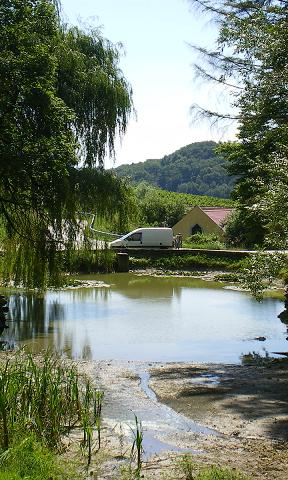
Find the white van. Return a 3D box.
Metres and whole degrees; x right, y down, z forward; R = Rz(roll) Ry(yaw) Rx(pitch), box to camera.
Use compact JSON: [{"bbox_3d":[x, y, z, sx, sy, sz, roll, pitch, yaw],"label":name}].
[{"bbox_3d":[-0.200,0.120,72.500,4.450,1.920,1.820,0,1,-5],"label":"white van"}]

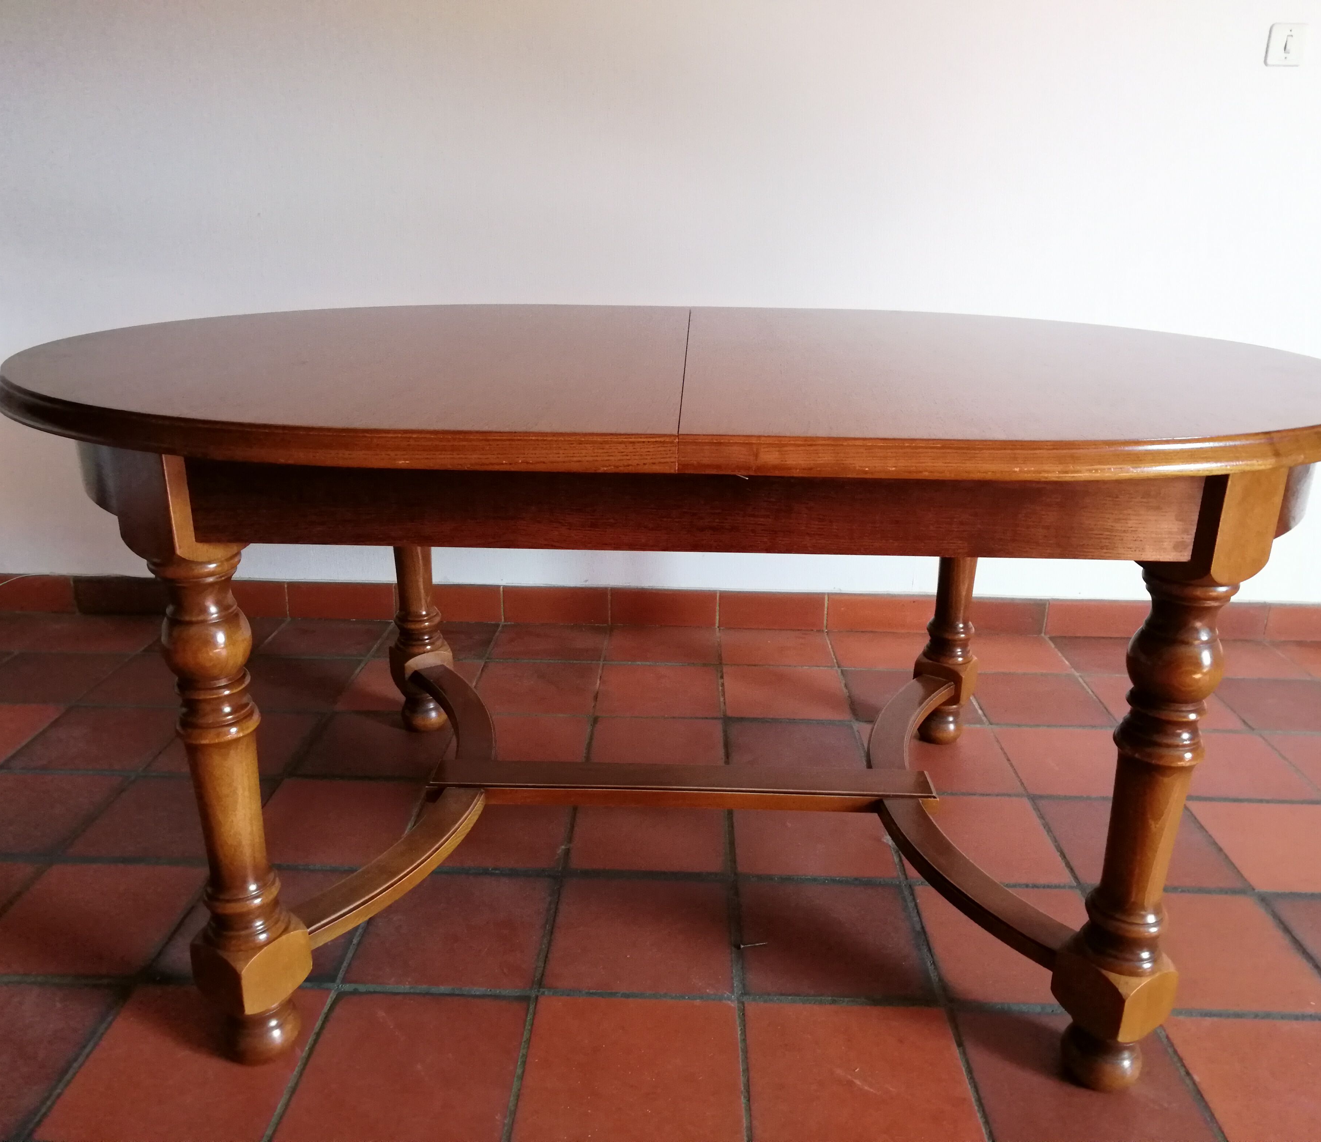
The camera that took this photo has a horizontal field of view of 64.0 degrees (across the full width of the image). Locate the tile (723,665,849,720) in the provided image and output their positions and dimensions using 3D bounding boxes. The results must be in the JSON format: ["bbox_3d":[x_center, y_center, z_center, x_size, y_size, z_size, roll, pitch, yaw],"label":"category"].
[{"bbox_3d":[0.251,0.254,2.151,0.241,0.015,0.241,1,19,1],"label":"tile"}]

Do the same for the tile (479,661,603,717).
[{"bbox_3d":[-0.259,0.250,2.200,0.243,0.015,0.241,1,19,1],"label":"tile"}]

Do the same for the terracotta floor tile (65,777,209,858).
[{"bbox_3d":[-0.777,0.400,1.697,0.240,0.014,0.240,1,19,1],"label":"terracotta floor tile"}]

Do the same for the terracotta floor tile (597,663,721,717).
[{"bbox_3d":[-0.001,0.251,2.161,0.240,0.014,0.240,1,19,1],"label":"terracotta floor tile"}]

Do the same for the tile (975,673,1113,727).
[{"bbox_3d":[0.756,0.265,2.135,0.241,0.015,0.241,1,19,1],"label":"tile"}]

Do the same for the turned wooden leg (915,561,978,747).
[{"bbox_3d":[0.540,-0.029,1.893,0.098,0.735,0.098,12,22,29],"label":"turned wooden leg"}]

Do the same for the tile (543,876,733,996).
[{"bbox_3d":[-0.022,0.501,1.450,0.242,0.015,0.240,1,19,1],"label":"tile"}]

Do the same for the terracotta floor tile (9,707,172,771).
[{"bbox_3d":[-1.028,0.314,1.949,0.242,0.015,0.240,1,19,1],"label":"terracotta floor tile"}]

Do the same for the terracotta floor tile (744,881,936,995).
[{"bbox_3d":[0.230,0.500,1.430,0.241,0.015,0.241,1,19,1],"label":"terracotta floor tile"}]

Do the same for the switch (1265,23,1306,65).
[{"bbox_3d":[1.217,-1.026,2.059,0.073,0.074,0.011,1,19,1],"label":"switch"}]

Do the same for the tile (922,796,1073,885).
[{"bbox_3d":[0.503,0.435,1.703,0.245,0.015,0.240,1,19,1],"label":"tile"}]

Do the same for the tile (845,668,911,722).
[{"bbox_3d":[0.504,0.260,2.141,0.241,0.015,0.241,1,19,1],"label":"tile"}]

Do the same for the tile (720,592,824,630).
[{"bbox_3d":[0.266,0.096,2.502,0.247,0.089,0.013,1,19,1],"label":"tile"}]

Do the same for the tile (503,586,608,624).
[{"bbox_3d":[-0.243,0.082,2.486,0.247,0.092,0.015,1,19,1],"label":"tile"}]

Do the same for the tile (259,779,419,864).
[{"bbox_3d":[-0.525,0.407,1.699,0.242,0.015,0.240,1,19,1],"label":"tile"}]

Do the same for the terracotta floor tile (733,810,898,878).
[{"bbox_3d":[0.240,0.423,1.683,0.242,0.015,0.240,1,19,1],"label":"terracotta floor tile"}]

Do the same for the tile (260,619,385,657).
[{"bbox_3d":[-0.771,0.159,2.439,0.243,0.015,0.224,1,19,1],"label":"tile"}]

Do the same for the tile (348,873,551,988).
[{"bbox_3d":[-0.277,0.490,1.441,0.241,0.015,0.241,1,19,1],"label":"tile"}]

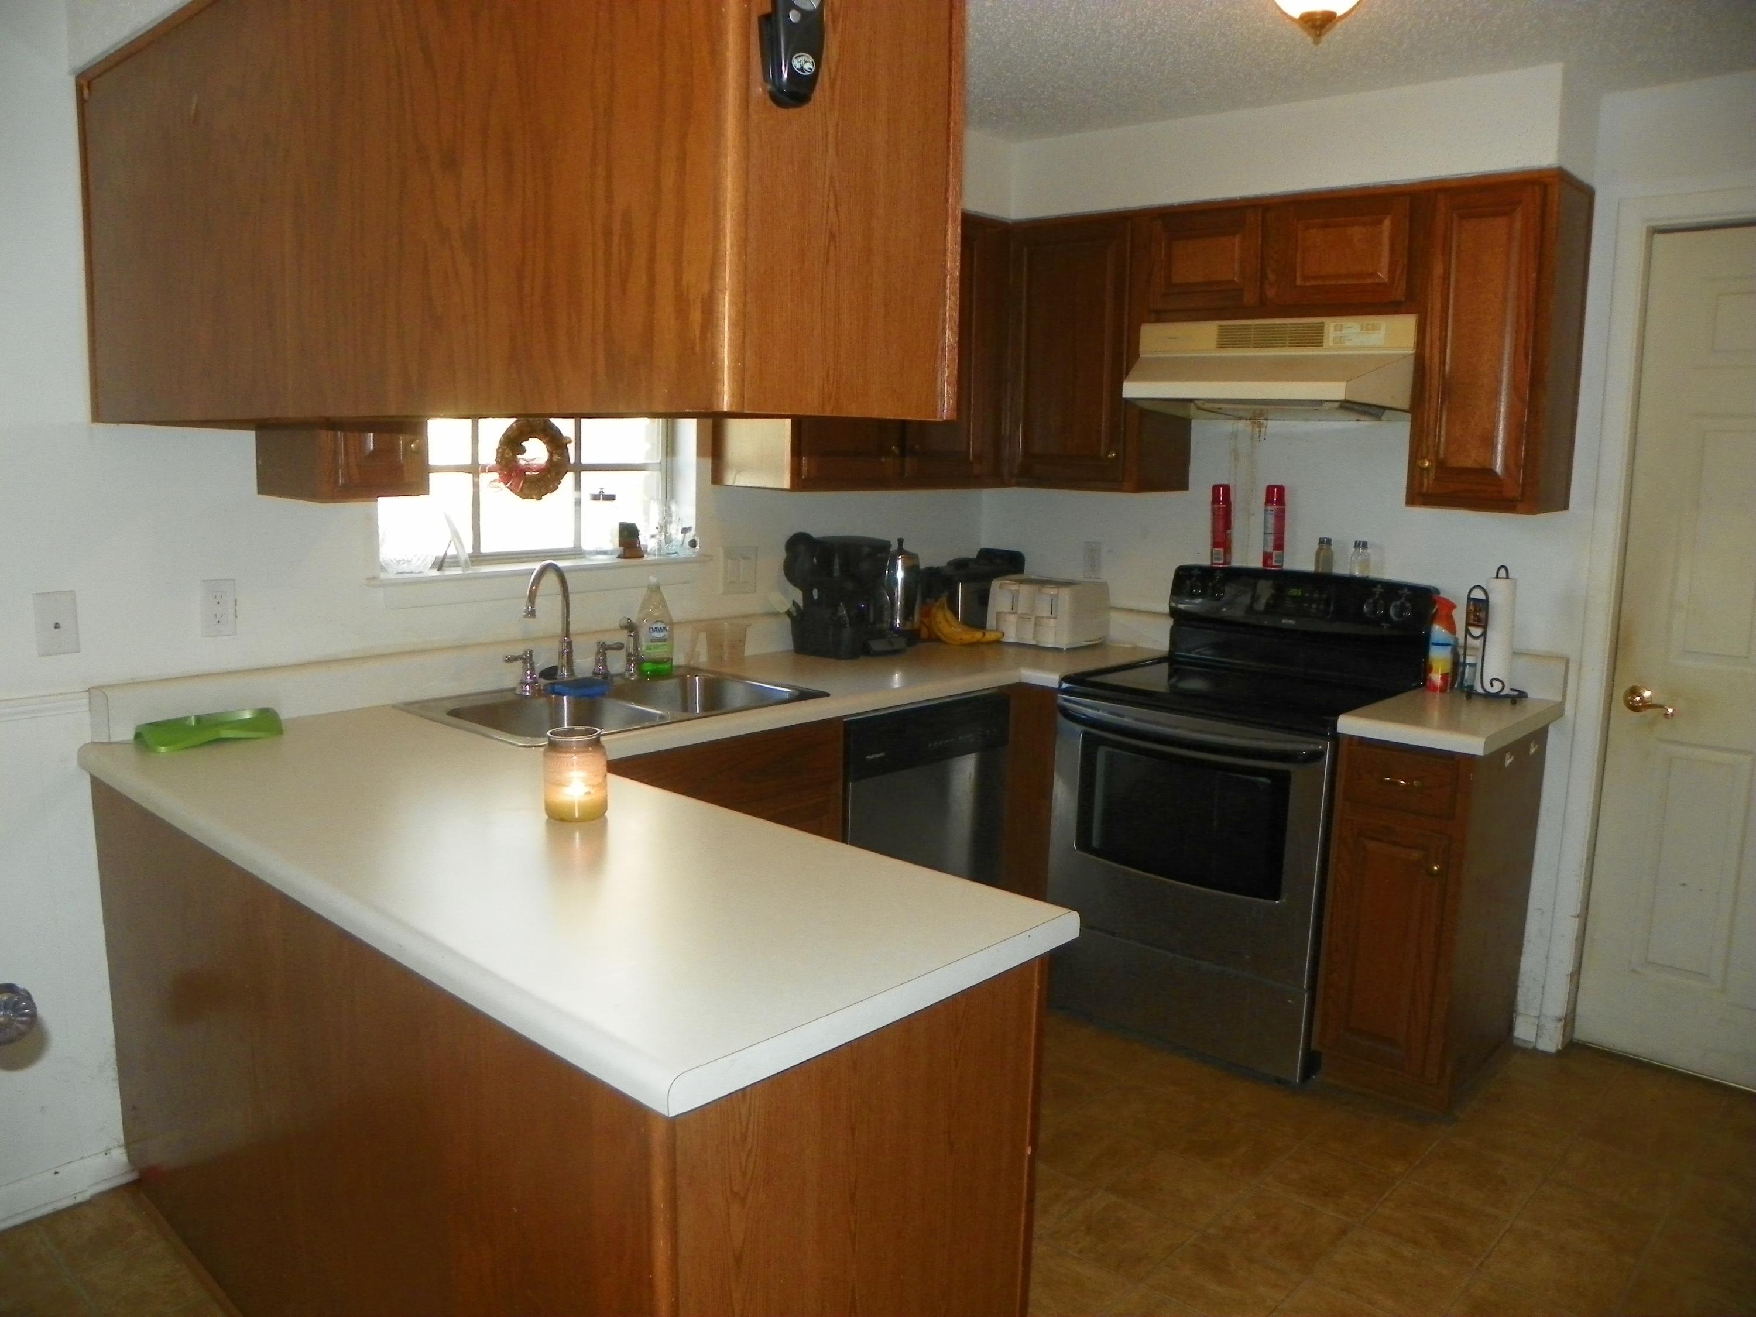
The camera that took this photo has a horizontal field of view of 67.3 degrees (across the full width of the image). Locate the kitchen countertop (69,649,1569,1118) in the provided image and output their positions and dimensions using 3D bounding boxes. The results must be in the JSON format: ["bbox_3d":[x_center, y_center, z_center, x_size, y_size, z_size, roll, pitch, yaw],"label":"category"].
[{"bbox_3d":[0.086,0.160,2.812,1.866,0.047,2.767,9,12,42],"label":"kitchen countertop"}]

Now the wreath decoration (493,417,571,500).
[{"bbox_3d":[-0.849,-0.498,3.235,0.055,0.215,0.202,9,12,42],"label":"wreath decoration"}]

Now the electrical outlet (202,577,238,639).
[{"bbox_3d":[-1.318,-0.100,2.642,0.008,0.118,0.071,9,12,42],"label":"electrical outlet"}]

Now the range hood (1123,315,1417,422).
[{"bbox_3d":[1.023,-0.744,3.383,0.768,0.245,0.504,9,12,42],"label":"range hood"}]

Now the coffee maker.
[{"bbox_3d":[-0.077,-0.183,3.725,0.228,0.342,0.292,9,12,42],"label":"coffee maker"}]

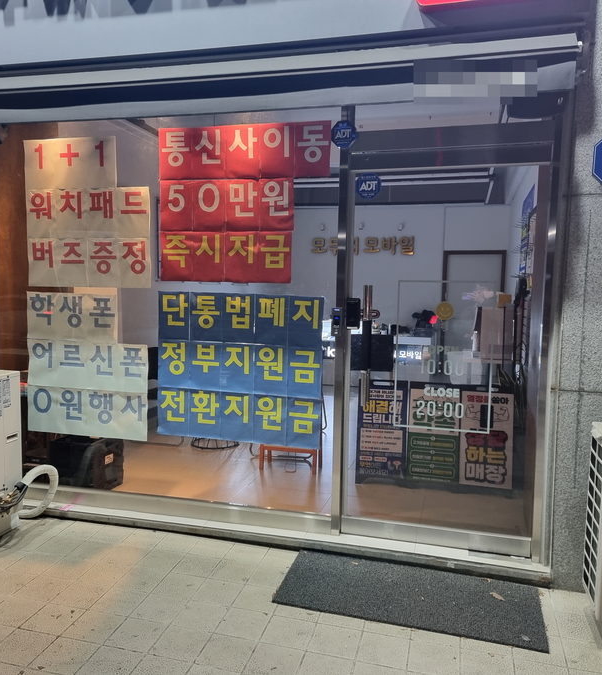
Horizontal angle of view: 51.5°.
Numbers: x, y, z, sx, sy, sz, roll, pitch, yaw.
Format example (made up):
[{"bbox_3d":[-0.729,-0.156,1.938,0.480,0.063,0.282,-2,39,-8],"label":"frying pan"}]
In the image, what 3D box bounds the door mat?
[{"bbox_3d":[0.505,1.209,2.943,1.192,0.015,0.559,3,6,17],"label":"door mat"}]

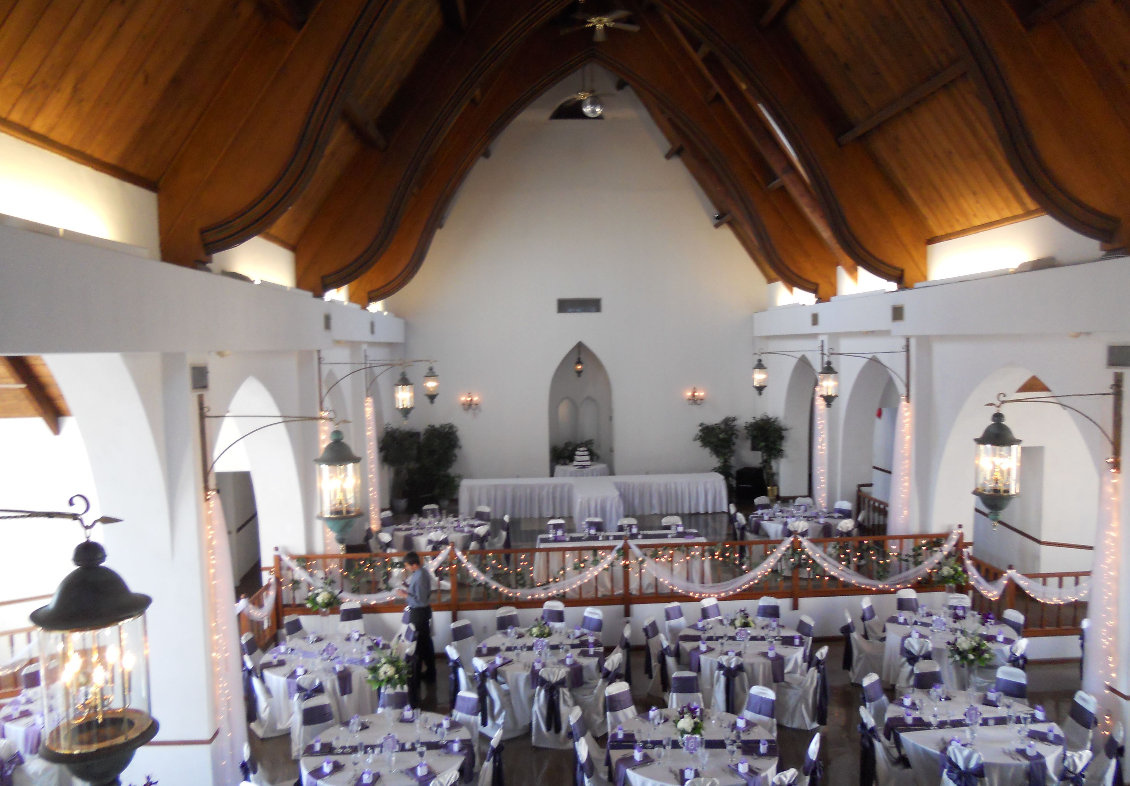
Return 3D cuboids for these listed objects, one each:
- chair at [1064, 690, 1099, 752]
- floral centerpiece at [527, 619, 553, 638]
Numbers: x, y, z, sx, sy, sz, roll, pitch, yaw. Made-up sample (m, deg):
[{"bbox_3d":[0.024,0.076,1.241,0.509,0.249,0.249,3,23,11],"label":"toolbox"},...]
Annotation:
[{"bbox_3d":[4.806,3.387,8.486,0.540,0.930,0.440,-2,4,-11],"label":"chair"},{"bbox_3d":[-0.295,2.850,10.557,0.290,0.300,0.280,-2,3,-3],"label":"floral centerpiece"}]

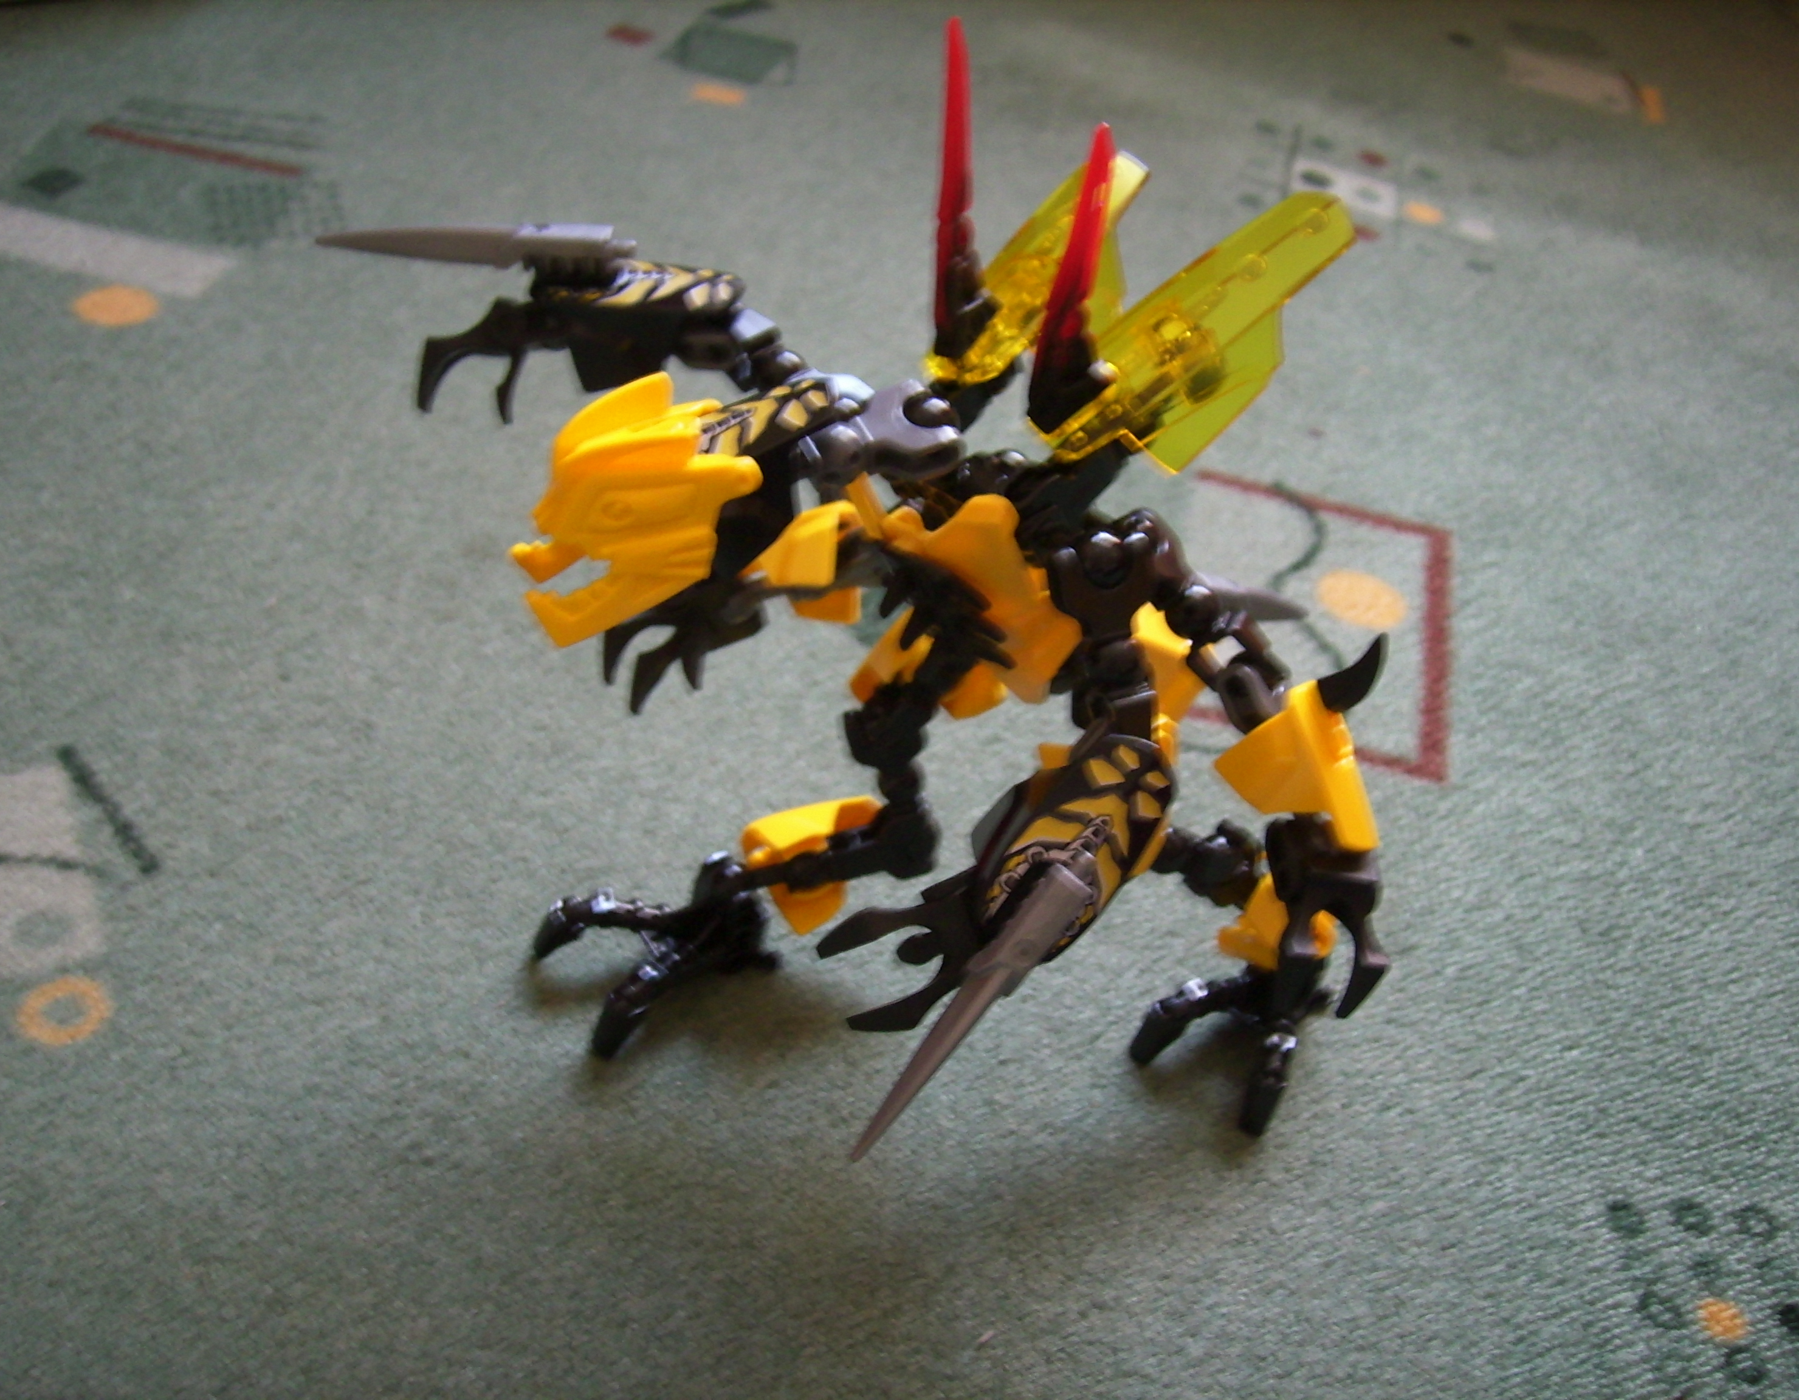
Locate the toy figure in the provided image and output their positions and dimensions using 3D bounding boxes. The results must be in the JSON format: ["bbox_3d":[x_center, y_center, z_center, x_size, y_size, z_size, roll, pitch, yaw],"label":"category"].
[{"bbox_3d":[0.000,-0.033,0.378,0.185,0.202,0.238,-15,48,-24],"label":"toy figure"}]

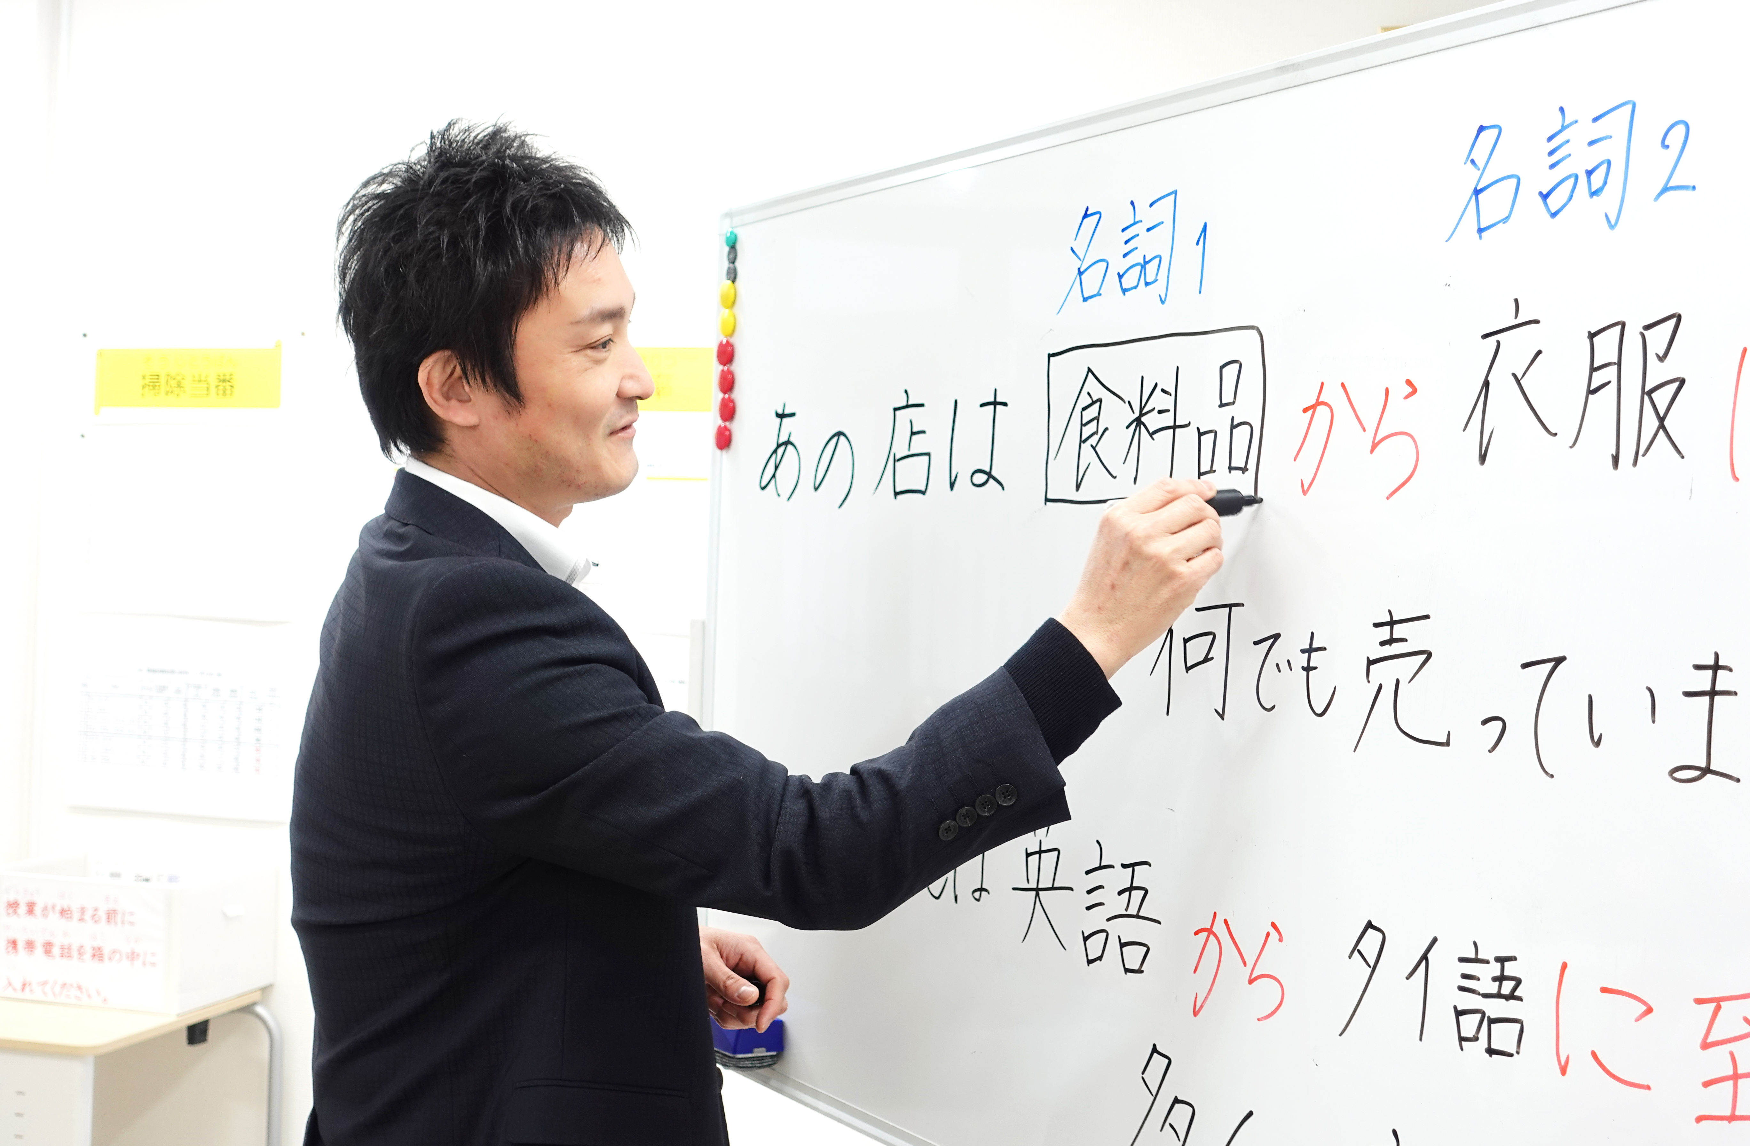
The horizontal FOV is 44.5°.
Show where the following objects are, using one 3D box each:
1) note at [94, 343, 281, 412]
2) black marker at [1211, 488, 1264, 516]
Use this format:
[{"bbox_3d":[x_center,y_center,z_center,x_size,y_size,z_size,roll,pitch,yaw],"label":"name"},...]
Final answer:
[{"bbox_3d":[-1.085,-0.307,3.380,0.345,0.103,0.004,2,0,19],"label":"note"},{"bbox_3d":[0.225,-0.049,1.550,0.130,0.019,0.019,-4,2,-20],"label":"black marker"}]

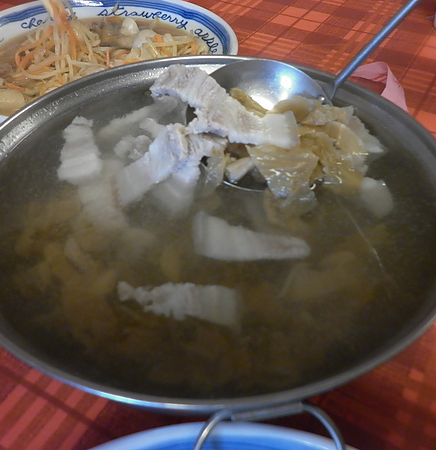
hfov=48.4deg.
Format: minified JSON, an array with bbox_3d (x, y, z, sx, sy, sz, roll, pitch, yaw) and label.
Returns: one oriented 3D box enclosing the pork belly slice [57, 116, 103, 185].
[{"bbox_3d":[-0.088,-0.050,0.310,0.026,0.009,0.060,-7,50,-7],"label":"pork belly slice"}]

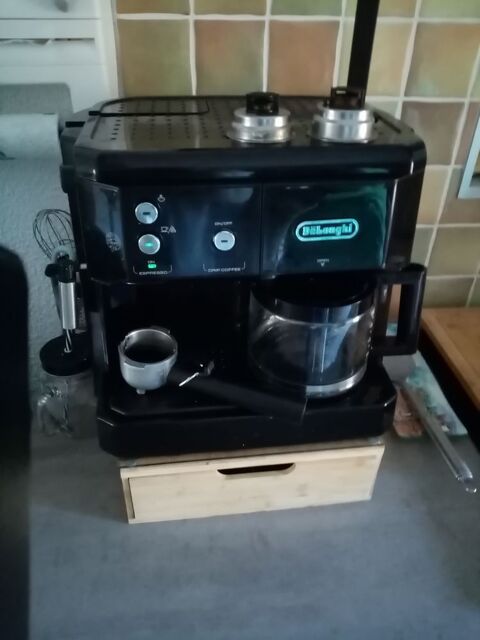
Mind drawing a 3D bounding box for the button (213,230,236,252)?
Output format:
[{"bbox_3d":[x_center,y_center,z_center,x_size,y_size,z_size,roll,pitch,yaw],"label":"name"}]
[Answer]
[{"bbox_3d":[-0.014,-0.073,0.444,0.020,0.020,0.006,-3,33,-6],"label":"button"}]

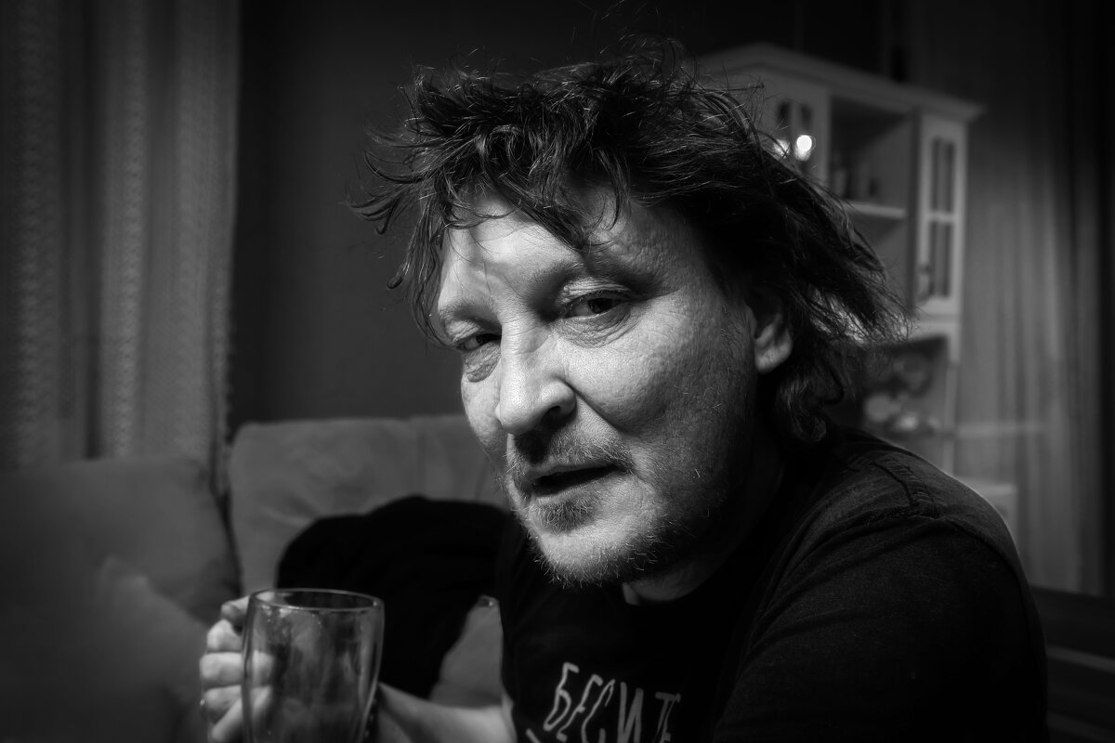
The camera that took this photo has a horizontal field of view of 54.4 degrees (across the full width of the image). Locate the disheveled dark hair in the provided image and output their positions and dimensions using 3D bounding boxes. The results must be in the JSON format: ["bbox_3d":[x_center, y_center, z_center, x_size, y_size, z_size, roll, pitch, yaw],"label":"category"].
[{"bbox_3d":[0.031,-0.061,0.587,0.223,0.240,0.224,-17,-9,28],"label":"disheveled dark hair"}]

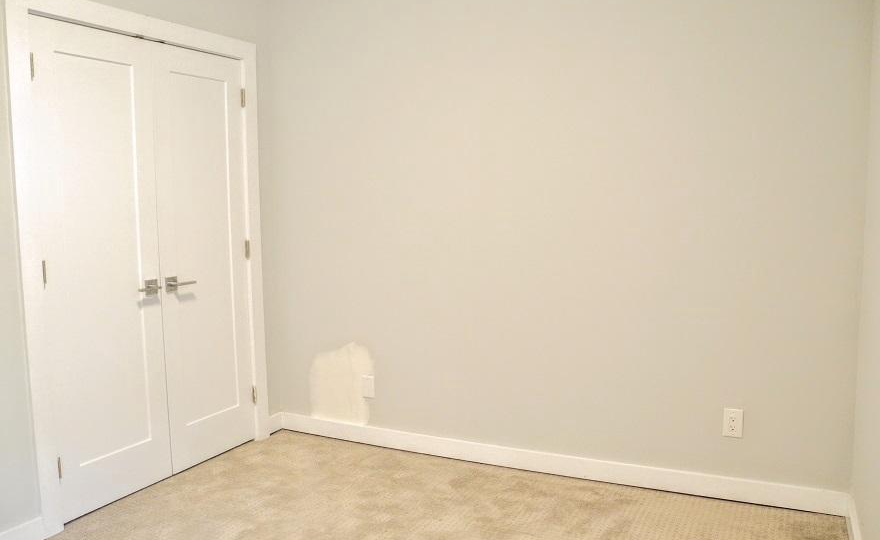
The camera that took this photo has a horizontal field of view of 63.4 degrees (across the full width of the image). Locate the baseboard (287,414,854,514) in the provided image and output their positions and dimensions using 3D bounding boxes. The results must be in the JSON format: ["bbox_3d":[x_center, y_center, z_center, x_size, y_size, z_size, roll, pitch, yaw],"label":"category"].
[{"bbox_3d":[0.370,0.910,3.493,2.843,0.096,0.018,2,6,25],"label":"baseboard"}]

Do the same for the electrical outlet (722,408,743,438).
[{"bbox_3d":[1.256,0.658,3.048,0.075,0.121,0.008,2,6,25],"label":"electrical outlet"}]

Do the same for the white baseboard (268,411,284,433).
[{"bbox_3d":[-0.935,0.870,4.035,0.018,0.096,0.133,2,6,25],"label":"white baseboard"}]

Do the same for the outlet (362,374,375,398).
[{"bbox_3d":[-0.387,0.632,3.832,0.073,0.118,0.008,2,6,25],"label":"outlet"}]

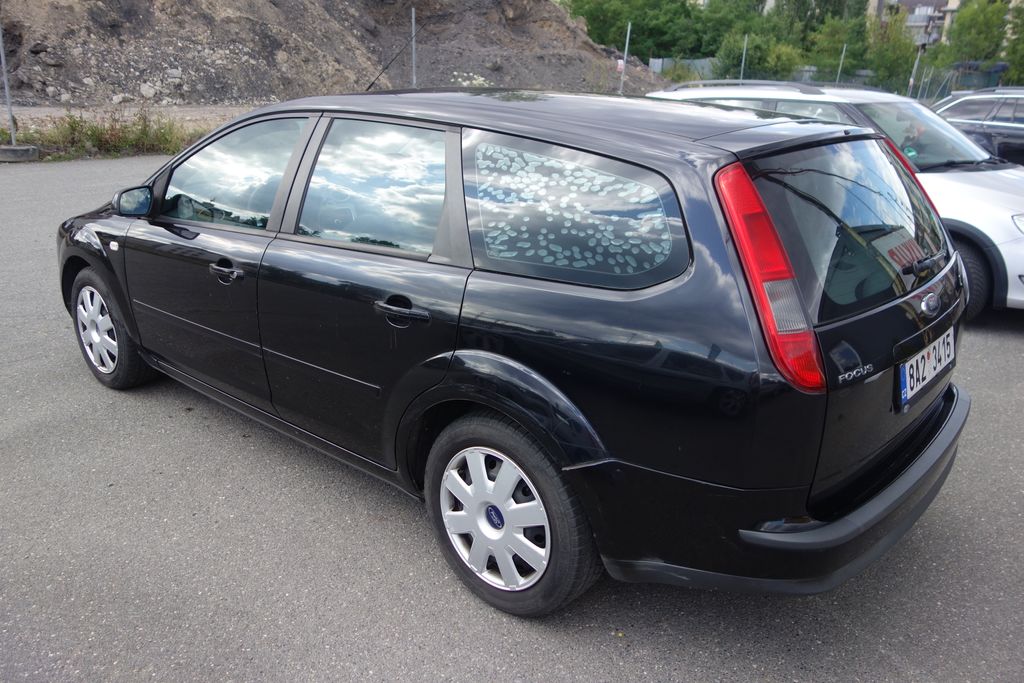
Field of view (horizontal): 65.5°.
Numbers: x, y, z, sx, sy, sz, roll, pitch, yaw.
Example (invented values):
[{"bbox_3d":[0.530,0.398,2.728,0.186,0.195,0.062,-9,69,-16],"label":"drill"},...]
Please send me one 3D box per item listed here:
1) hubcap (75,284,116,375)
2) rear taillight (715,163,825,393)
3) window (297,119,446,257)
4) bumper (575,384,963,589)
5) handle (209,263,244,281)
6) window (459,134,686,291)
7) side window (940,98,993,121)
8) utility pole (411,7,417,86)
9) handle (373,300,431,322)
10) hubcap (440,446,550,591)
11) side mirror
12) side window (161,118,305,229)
[{"bbox_3d":[-2.043,-0.060,3.954,0.425,0.425,0.060,16,22,38],"label":"hubcap"},{"bbox_3d":[0.585,-0.147,1.824,0.140,0.580,0.100,-2,-20,-36],"label":"rear taillight"},{"bbox_3d":[-0.435,-0.498,2.550,0.656,0.420,0.050,16,-1,38],"label":"window"},{"bbox_3d":[0.978,0.290,2.501,0.680,0.385,1.770,16,23,38],"label":"bumper"},{"bbox_3d":[-1.050,-0.258,2.931,0.226,0.040,0.050,16,23,38],"label":"handle"},{"bbox_3d":[0.119,-0.352,2.123,0.808,0.405,0.060,15,-2,35],"label":"window"},{"bbox_3d":[6.855,-3.503,12.000,0.780,0.360,0.060,16,1,38],"label":"side window"},{"bbox_3d":[-2.292,-6.326,18.629,0.055,2.750,0.055,2,18,0],"label":"utility pole"},{"bbox_3d":[-0.321,-0.090,2.330,0.228,0.040,0.050,16,23,38],"label":"handle"},{"bbox_3d":[-0.053,0.521,2.343,0.433,0.433,0.060,16,23,38],"label":"hubcap"},{"bbox_3d":[-1.577,-0.586,3.304,0.125,0.135,0.185,16,23,38],"label":"side mirror"},{"bbox_3d":[-1.113,-0.667,3.121,0.861,0.453,0.060,16,2,38],"label":"side window"}]

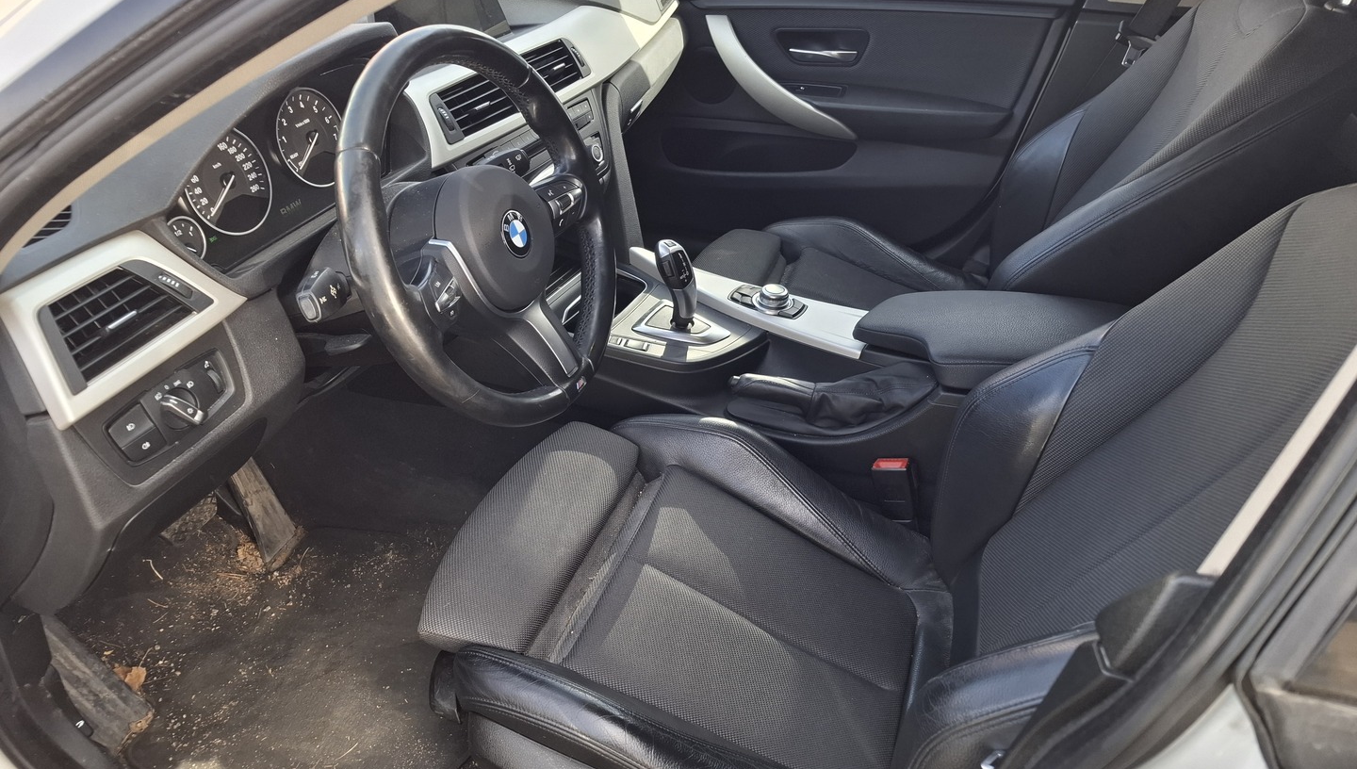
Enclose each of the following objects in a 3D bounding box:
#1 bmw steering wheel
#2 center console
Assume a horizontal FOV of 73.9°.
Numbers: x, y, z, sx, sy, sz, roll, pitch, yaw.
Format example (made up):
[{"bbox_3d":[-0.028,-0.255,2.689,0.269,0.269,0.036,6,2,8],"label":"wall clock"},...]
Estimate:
[{"bbox_3d":[-0.183,-0.142,0.853,0.105,0.370,0.370,-6,28,28],"label":"bmw steering wheel"},{"bbox_3d":[0.214,-0.022,1.227,0.770,0.300,0.250,11,38,17],"label":"center console"}]

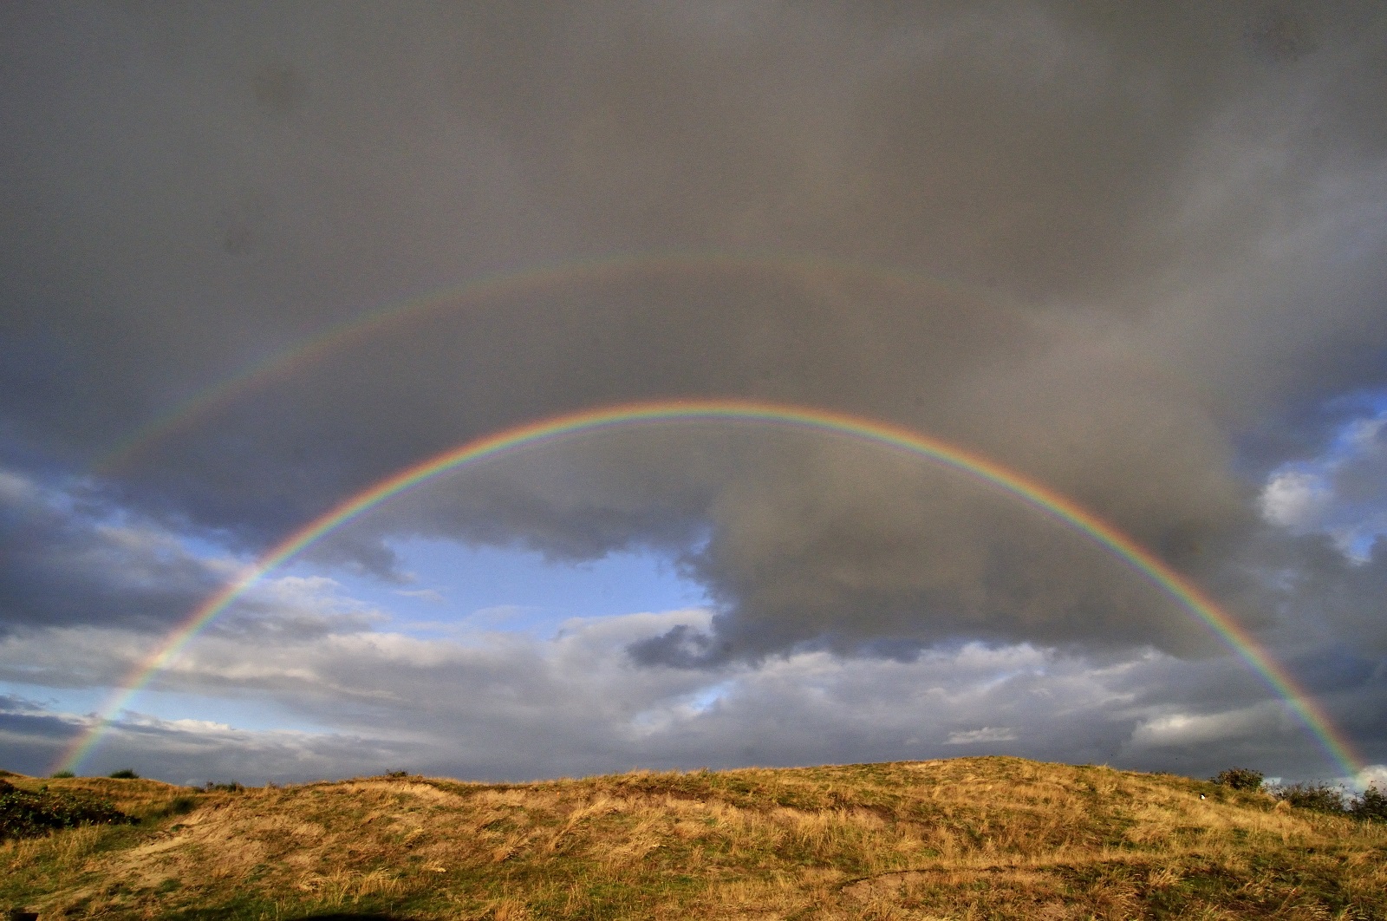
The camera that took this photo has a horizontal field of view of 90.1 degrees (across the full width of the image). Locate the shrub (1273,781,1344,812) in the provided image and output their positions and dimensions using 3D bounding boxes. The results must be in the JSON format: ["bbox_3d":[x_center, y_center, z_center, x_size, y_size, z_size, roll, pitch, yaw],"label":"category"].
[{"bbox_3d":[19.096,10.493,21.482,1.690,0.950,1.270,-20,-33,34],"label":"shrub"}]

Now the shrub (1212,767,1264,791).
[{"bbox_3d":[18.460,10.843,23.482,1.410,0.840,1.340,-18,-32,31],"label":"shrub"}]

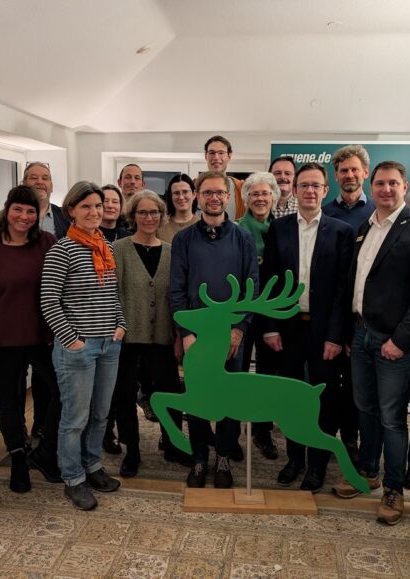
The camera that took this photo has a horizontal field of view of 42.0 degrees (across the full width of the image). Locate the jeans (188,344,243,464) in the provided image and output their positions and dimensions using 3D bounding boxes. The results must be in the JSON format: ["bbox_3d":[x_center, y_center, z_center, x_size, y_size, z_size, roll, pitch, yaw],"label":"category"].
[{"bbox_3d":[0.066,0.581,3.066,0.360,0.890,0.270,1,8,0],"label":"jeans"}]

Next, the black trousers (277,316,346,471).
[{"bbox_3d":[0.604,0.598,3.056,0.390,0.932,0.290,1,7,8],"label":"black trousers"}]

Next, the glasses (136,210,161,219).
[{"bbox_3d":[-0.323,-0.430,3.051,0.142,0.051,0.135,0,7,-5],"label":"glasses"}]

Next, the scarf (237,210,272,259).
[{"bbox_3d":[0.321,-0.317,3.266,0.270,0.353,0.220,1,7,8],"label":"scarf"}]

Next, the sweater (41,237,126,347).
[{"bbox_3d":[-0.643,0.005,2.823,0.460,0.575,0.310,-7,11,-44],"label":"sweater"}]

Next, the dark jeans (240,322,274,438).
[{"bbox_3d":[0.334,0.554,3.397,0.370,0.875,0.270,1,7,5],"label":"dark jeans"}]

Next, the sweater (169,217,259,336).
[{"bbox_3d":[0.053,-0.068,2.971,0.510,0.693,0.300,0,7,0],"label":"sweater"}]

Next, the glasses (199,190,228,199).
[{"bbox_3d":[0.046,-0.516,2.889,0.142,0.048,0.135,0,7,-3],"label":"glasses"}]

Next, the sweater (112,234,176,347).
[{"bbox_3d":[-0.355,0.007,3.132,0.450,0.644,0.270,0,7,-5],"label":"sweater"}]

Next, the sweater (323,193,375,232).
[{"bbox_3d":[0.837,-0.180,3.050,0.550,0.720,0.290,2,8,12],"label":"sweater"}]

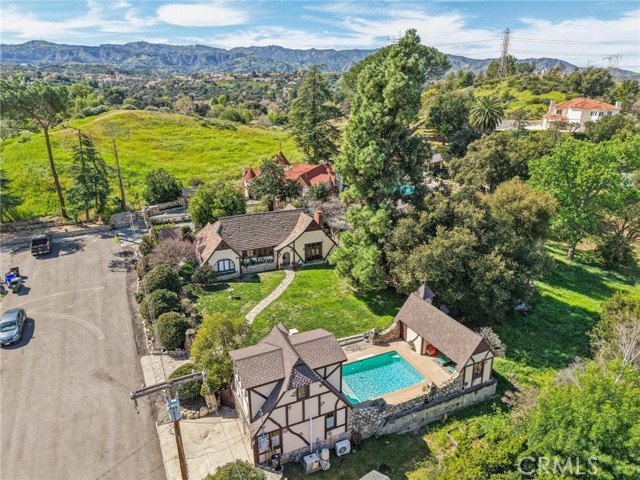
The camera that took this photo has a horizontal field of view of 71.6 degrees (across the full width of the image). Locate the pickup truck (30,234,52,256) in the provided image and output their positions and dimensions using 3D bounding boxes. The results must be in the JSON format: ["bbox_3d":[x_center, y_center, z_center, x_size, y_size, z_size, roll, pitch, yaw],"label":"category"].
[{"bbox_3d":[-36.425,0.458,58.023,2.000,1.860,5.400,-10,21,-25],"label":"pickup truck"}]

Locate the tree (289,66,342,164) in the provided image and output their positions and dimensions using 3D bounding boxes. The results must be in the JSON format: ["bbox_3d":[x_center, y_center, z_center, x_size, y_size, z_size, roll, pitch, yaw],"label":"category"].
[{"bbox_3d":[-1.000,-24.400,100.000,12.000,25.500,12.000,0,19,0],"label":"tree"}]

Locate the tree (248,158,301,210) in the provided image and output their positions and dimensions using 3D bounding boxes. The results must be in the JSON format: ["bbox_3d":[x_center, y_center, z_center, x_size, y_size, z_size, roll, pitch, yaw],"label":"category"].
[{"bbox_3d":[-7.645,-9.644,73.679,8.600,8.600,8.200,-2,19,-6],"label":"tree"}]

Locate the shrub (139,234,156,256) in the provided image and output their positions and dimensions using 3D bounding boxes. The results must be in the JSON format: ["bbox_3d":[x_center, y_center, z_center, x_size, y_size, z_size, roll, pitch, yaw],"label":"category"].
[{"bbox_3d":[-21.291,0.741,54.764,2.100,2.300,2.000,-1,20,0],"label":"shrub"}]

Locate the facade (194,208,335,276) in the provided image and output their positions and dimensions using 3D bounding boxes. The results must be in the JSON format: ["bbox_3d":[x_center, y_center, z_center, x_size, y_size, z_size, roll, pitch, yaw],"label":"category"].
[{"bbox_3d":[-7.011,-0.579,55.347,16.300,6.200,9.800,-8,21,-20],"label":"facade"}]

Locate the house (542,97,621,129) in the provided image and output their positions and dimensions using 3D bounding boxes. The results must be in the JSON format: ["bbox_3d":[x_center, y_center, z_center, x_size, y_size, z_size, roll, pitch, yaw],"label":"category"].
[{"bbox_3d":[84.649,-40.680,143.000,12.800,8.600,18.000,-2,19,-7],"label":"house"}]

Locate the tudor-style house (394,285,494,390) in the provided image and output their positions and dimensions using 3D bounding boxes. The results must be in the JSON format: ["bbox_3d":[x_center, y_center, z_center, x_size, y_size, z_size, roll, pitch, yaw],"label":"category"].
[{"bbox_3d":[11.139,8.452,39.882,4.030,4.990,9.380,-9,21,-23],"label":"tudor-style house"}]

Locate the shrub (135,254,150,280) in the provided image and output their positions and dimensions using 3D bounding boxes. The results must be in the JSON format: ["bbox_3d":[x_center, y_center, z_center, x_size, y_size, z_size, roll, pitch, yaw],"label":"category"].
[{"bbox_3d":[-20.501,3.176,51.246,1.800,2.100,2.300,-8,21,-21],"label":"shrub"}]

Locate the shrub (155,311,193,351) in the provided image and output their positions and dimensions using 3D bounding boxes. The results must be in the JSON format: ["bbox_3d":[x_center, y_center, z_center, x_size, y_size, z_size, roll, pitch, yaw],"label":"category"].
[{"bbox_3d":[-12.200,7.600,37.100,2.800,3.000,2.800,0,19,0],"label":"shrub"}]

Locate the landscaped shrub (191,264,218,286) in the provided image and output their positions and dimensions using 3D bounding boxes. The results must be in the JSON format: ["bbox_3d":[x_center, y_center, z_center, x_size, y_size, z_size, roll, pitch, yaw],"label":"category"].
[{"bbox_3d":[-12.794,3.899,48.727,2.800,2.200,2.500,-6,20,-15],"label":"landscaped shrub"}]

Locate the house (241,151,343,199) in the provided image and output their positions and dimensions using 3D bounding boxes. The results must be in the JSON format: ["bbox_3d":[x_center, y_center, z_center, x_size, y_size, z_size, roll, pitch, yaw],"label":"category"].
[{"bbox_3d":[-5.882,-13.441,89.795,18.500,7.200,13.000,5,20,14],"label":"house"}]

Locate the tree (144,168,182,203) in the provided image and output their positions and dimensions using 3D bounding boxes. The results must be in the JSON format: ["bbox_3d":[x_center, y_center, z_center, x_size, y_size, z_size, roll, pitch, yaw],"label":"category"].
[{"bbox_3d":[-25.936,-8.645,73.064,6.400,6.200,6.000,-1,20,0],"label":"tree"}]

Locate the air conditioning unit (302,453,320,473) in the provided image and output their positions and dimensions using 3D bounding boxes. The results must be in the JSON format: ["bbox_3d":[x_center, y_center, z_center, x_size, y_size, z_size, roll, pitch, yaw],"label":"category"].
[{"bbox_3d":[-0.455,13.390,26.541,0.800,0.770,0.500,-8,20,-23],"label":"air conditioning unit"}]

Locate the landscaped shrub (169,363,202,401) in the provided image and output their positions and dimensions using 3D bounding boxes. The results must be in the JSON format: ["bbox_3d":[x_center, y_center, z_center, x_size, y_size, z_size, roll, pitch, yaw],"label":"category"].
[{"bbox_3d":[-9.250,9.850,30.600,2.250,2.650,2.250,0,19,0],"label":"landscaped shrub"}]

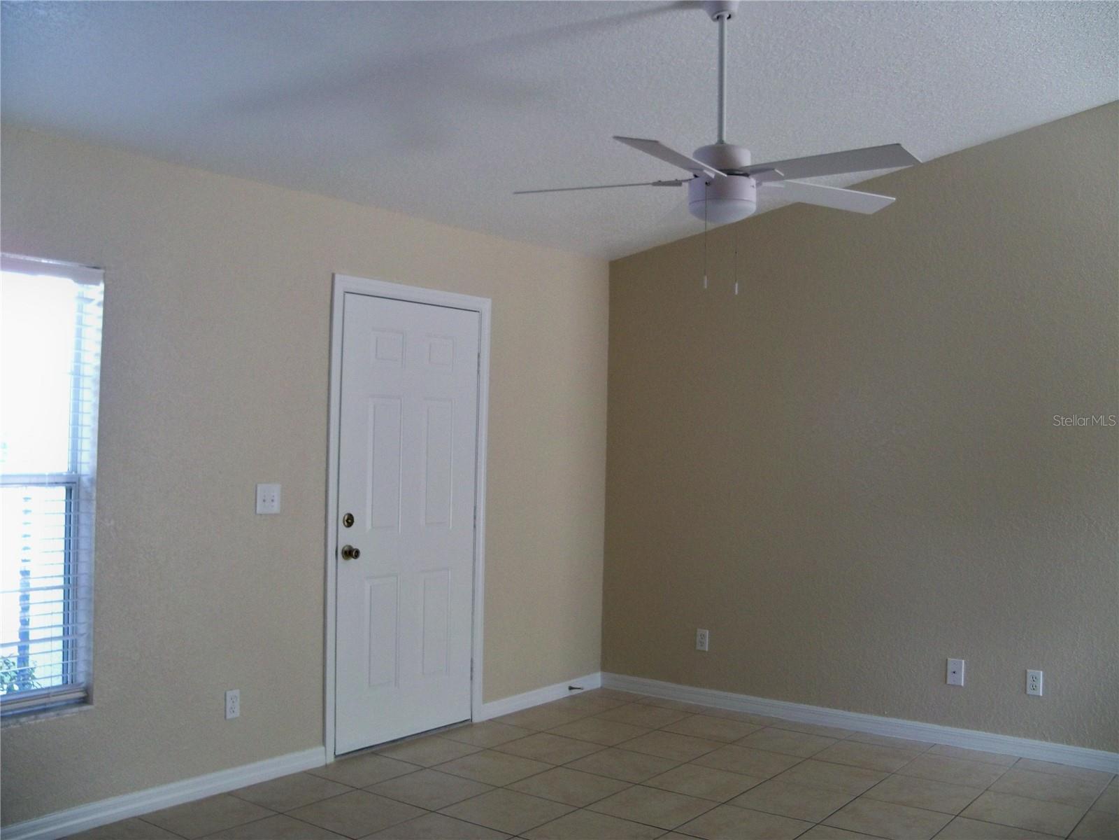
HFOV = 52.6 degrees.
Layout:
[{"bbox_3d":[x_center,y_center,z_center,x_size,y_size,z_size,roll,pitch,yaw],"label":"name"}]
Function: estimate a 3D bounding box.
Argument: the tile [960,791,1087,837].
[{"bbox_3d":[1.801,1.523,4.309,0.400,0.010,0.400,0,-1,37],"label":"tile"}]

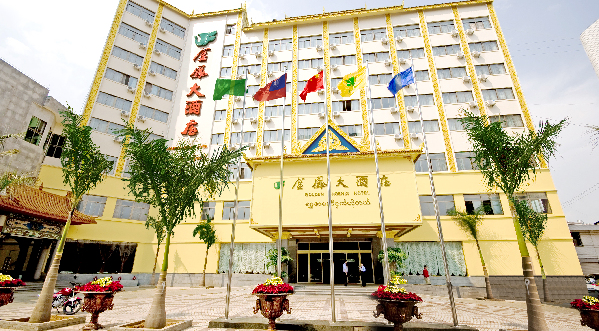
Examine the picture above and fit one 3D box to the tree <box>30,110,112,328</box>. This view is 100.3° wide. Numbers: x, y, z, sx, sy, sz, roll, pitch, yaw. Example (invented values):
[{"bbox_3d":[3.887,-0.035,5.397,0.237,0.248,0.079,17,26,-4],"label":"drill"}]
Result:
[{"bbox_3d":[-8.611,1.585,9.585,2.100,7.700,2.100,-3,-20,7],"label":"tree"}]

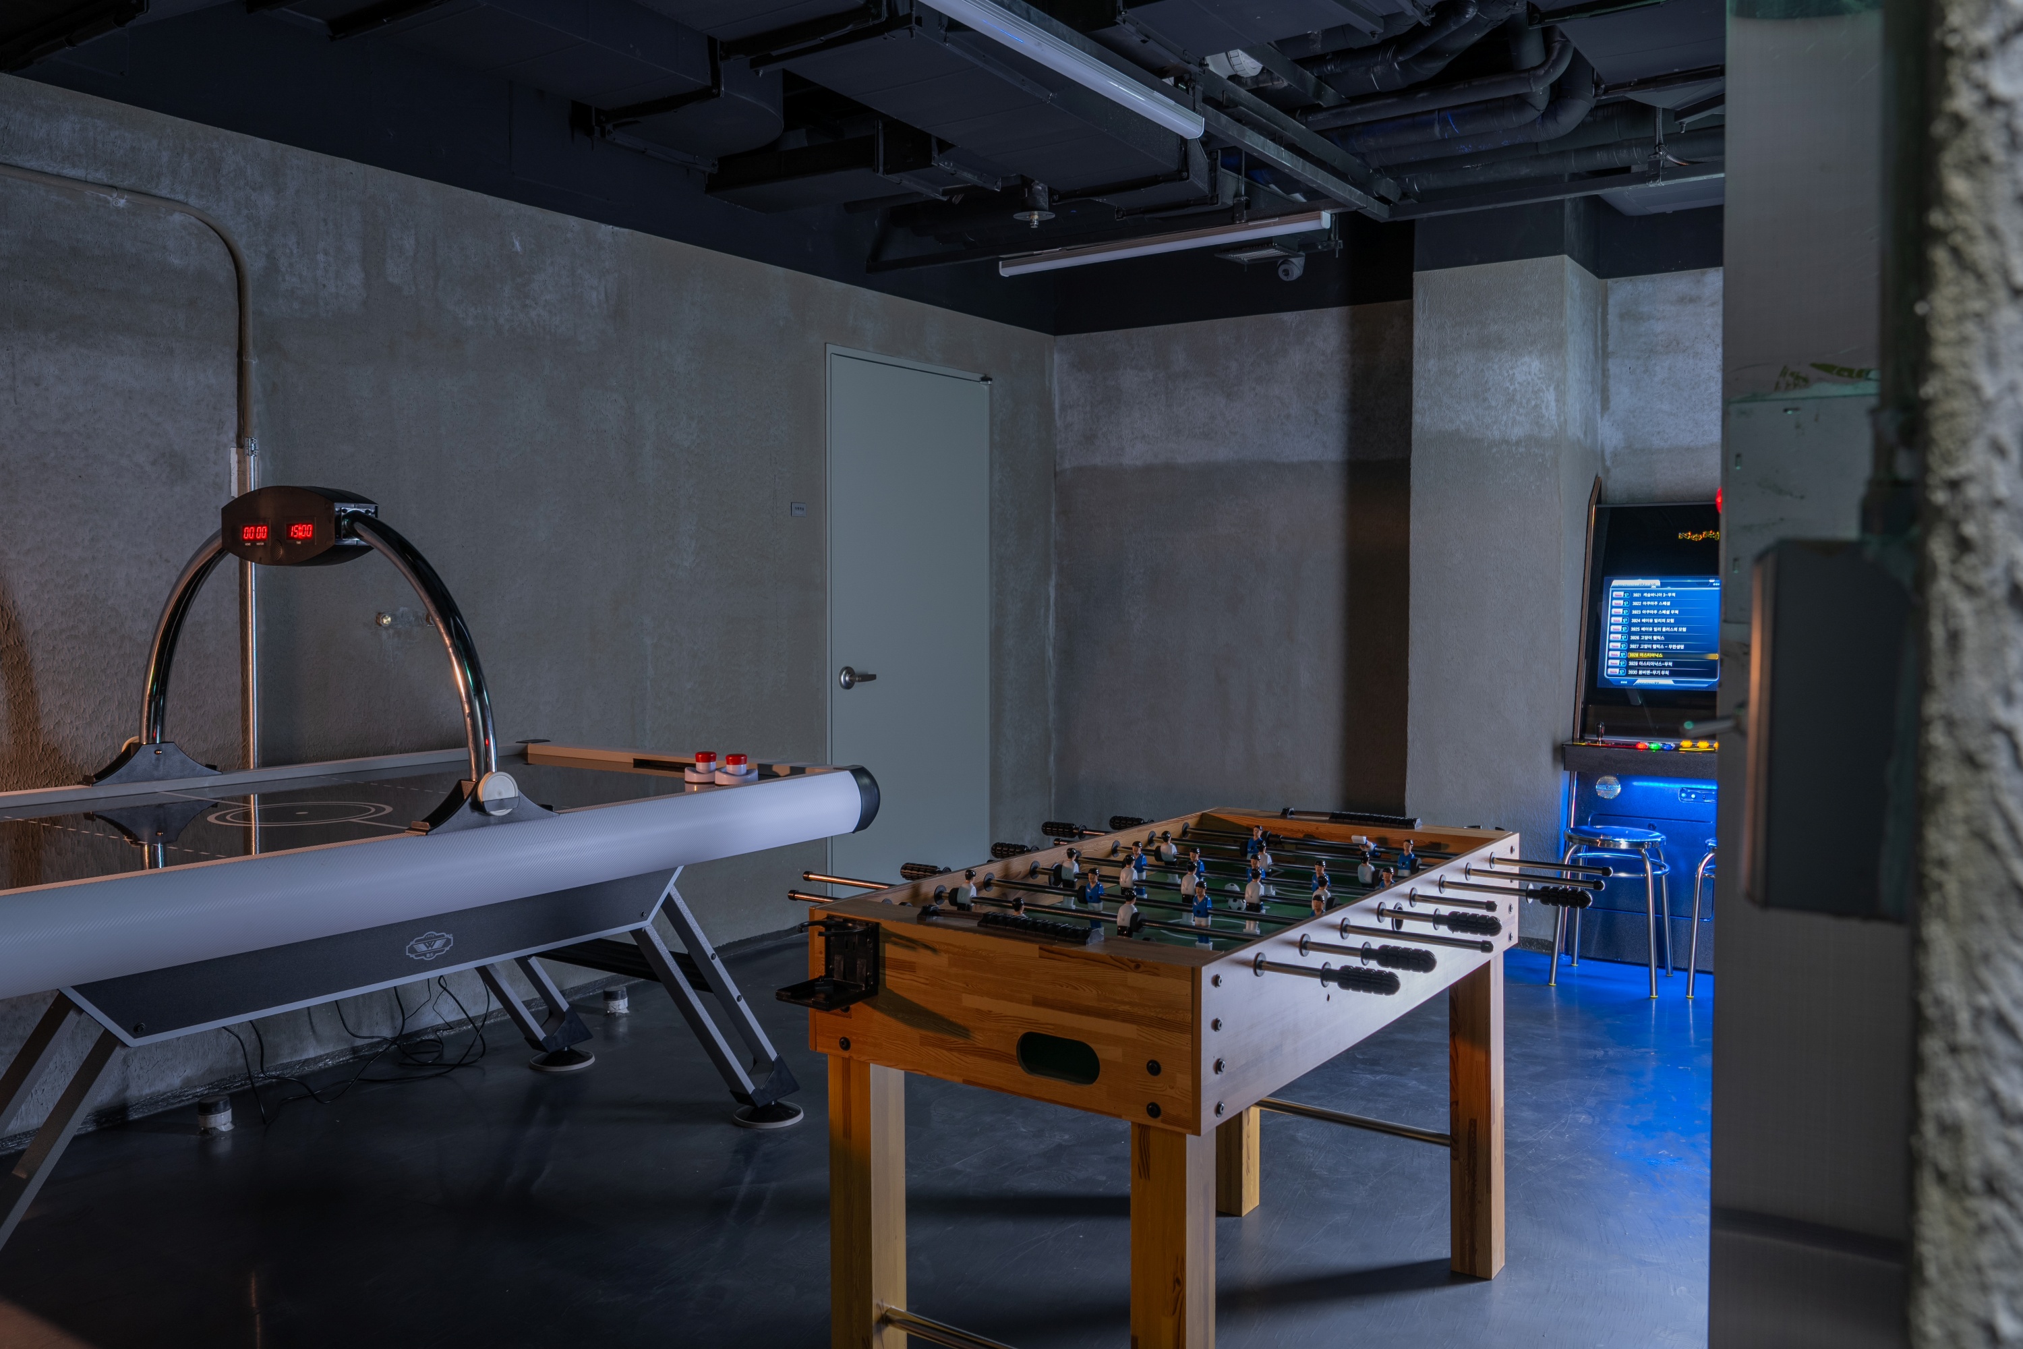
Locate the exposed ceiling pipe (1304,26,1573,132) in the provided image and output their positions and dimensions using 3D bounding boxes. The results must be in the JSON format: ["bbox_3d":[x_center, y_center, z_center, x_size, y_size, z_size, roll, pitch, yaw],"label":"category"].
[{"bbox_3d":[1.237,-1.752,4.294,0.786,0.177,0.090,2,4,32],"label":"exposed ceiling pipe"}]

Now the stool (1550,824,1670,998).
[{"bbox_3d":[1.885,0.732,4.567,0.320,0.457,0.320,2,4,31],"label":"stool"}]

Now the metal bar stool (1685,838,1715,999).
[{"bbox_3d":[2.260,0.739,4.447,0.320,0.457,0.320,2,4,31],"label":"metal bar stool"}]

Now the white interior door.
[{"bbox_3d":[-0.387,-0.170,5.825,0.070,2.110,0.980,2,4,36],"label":"white interior door"}]

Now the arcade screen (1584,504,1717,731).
[{"bbox_3d":[2.280,-0.180,4.811,0.690,0.800,0.090,2,-9,31],"label":"arcade screen"}]

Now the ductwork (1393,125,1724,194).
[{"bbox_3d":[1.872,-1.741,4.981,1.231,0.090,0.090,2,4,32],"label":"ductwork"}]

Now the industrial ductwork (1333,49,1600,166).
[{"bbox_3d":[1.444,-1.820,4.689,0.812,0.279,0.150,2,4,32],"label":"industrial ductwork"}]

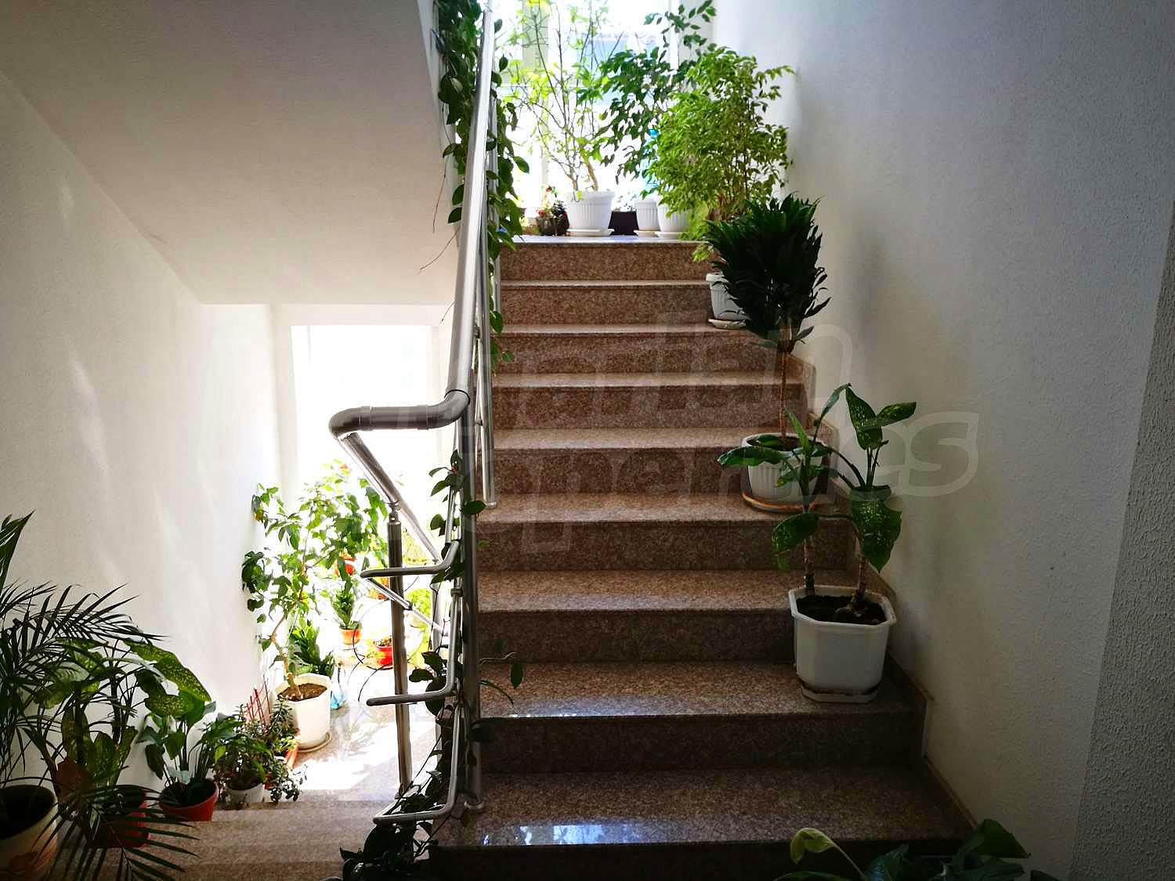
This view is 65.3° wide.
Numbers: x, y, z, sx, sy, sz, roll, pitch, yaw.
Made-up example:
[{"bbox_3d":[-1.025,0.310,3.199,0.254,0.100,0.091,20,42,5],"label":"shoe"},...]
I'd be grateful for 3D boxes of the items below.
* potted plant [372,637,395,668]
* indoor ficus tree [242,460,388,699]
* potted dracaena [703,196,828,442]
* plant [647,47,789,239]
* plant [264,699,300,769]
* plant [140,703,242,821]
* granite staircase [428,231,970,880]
[{"bbox_3d":[-1.347,1.429,6.151,0.165,0.178,0.165,0,13,-1],"label":"potted plant"},{"bbox_3d":[-1.509,0.807,5.166,0.786,1.321,0.681,0,13,-1],"label":"indoor ficus tree"},{"bbox_3d":[0.561,-0.348,2.921,0.389,0.834,0.389,0,14,-2],"label":"potted dracaena"},{"bbox_3d":[0.533,-1.102,3.674,0.518,0.840,0.474,0,13,-1],"label":"plant"},{"bbox_3d":[-1.667,1.607,5.000,0.184,0.356,0.186,0,13,-1],"label":"plant"},{"bbox_3d":[-1.449,1.230,3.380,0.354,0.506,0.309,0,13,-1],"label":"plant"},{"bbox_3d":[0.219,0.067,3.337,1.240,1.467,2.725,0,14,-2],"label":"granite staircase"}]

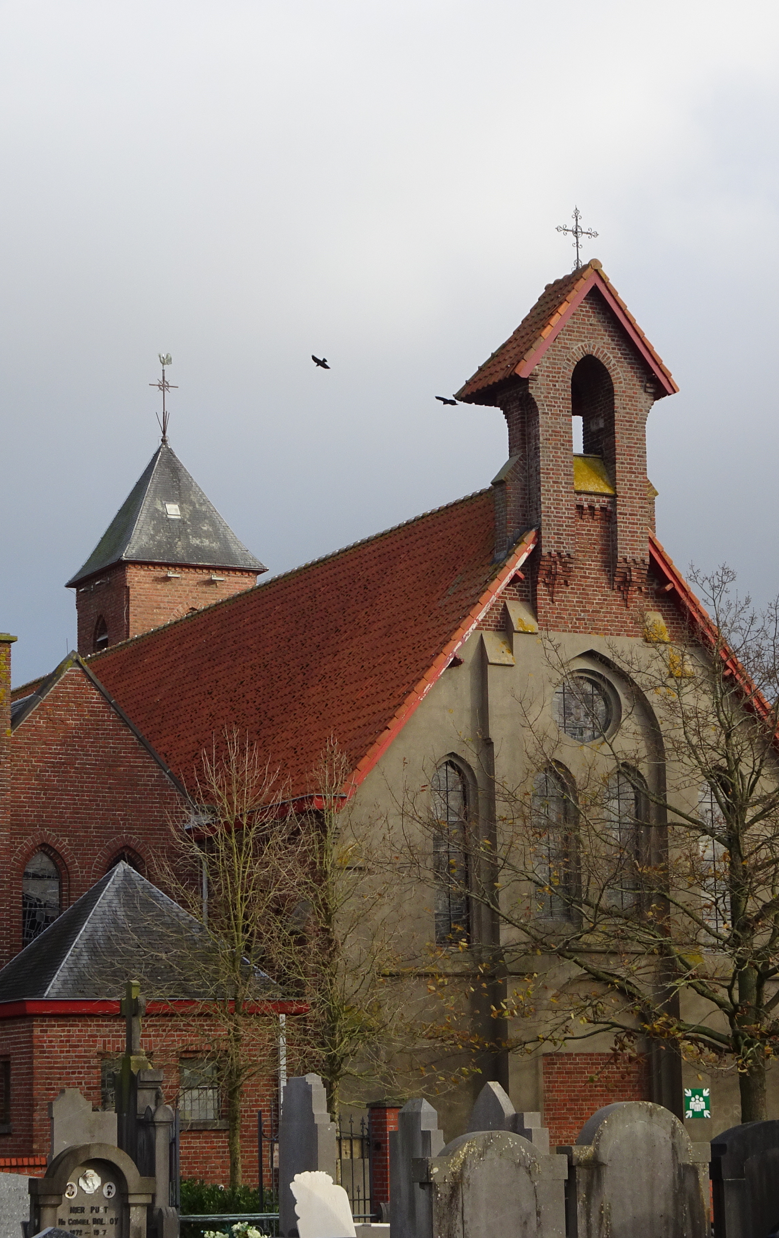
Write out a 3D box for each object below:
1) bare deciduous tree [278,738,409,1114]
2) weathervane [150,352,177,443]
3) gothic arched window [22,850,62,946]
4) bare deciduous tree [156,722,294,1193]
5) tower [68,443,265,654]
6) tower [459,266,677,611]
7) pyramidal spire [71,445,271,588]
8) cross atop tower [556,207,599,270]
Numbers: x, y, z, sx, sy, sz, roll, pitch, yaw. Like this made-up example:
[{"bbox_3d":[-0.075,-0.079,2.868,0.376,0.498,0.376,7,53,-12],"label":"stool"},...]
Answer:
[{"bbox_3d":[-0.627,5.197,38.896,1.860,7.106,1.860,-1,-10,0],"label":"bare deciduous tree"},{"bbox_3d":[-6.119,-5.965,74.985,0.850,2.520,0.447,4,-11,-27],"label":"weathervane"},{"bbox_3d":[-5.951,4.973,47.290,0.700,1.950,0.200,4,-12,-27],"label":"gothic arched window"},{"bbox_3d":[-2.467,5.383,41.533,2.085,7.475,2.085,0,-10,-3],"label":"bare deciduous tree"},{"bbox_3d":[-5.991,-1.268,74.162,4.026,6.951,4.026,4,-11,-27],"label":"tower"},{"bbox_3d":[3.064,-2.970,47.722,3.159,6.127,2.226,4,-12,-27],"label":"tower"},{"bbox_3d":[-5.691,-2.743,70.138,3.869,3.553,3.869,4,-12,-27],"label":"pyramidal spire"},{"bbox_3d":[3.298,-6.665,48.451,0.868,1.152,0.079,4,-11,-27],"label":"cross atop tower"}]

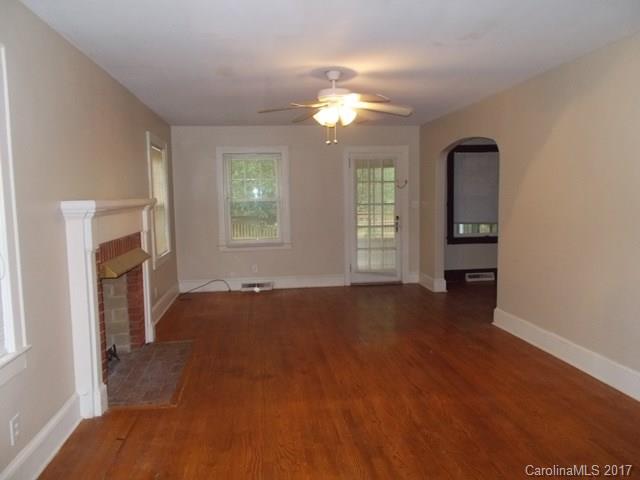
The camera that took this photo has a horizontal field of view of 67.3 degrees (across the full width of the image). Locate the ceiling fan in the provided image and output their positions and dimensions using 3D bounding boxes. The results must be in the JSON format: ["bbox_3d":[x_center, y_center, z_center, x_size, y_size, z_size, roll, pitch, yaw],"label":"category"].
[{"bbox_3d":[0.129,-1.115,4.089,1.340,0.590,1.320,-2,5,-7],"label":"ceiling fan"}]

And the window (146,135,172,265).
[{"bbox_3d":[-1.991,-0.478,5.941,0.100,1.530,1.080,-2,5,-7],"label":"window"}]

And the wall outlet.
[{"bbox_3d":[-1.447,0.904,2.287,0.010,0.120,0.083,-2,5,-7],"label":"wall outlet"}]

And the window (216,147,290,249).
[{"bbox_3d":[-0.975,-0.608,7.166,1.090,1.526,0.100,-2,5,-7],"label":"window"}]

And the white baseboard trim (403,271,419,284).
[{"bbox_3d":[1.467,0.597,7.570,0.214,0.187,0.022,-2,5,-7],"label":"white baseboard trim"}]

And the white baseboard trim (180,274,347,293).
[{"bbox_3d":[-0.847,0.665,7.267,2.505,0.187,0.022,-2,5,-7],"label":"white baseboard trim"}]

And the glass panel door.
[{"bbox_3d":[0.865,-0.315,7.433,0.842,2.020,0.050,-2,5,-7],"label":"glass panel door"}]

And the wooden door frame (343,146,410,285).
[{"bbox_3d":[0.872,-0.360,7.452,1.016,2.135,0.125,-2,5,-7],"label":"wooden door frame"}]

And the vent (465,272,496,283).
[{"bbox_3d":[2.574,0.595,7.693,0.500,0.130,0.050,-2,5,-7],"label":"vent"}]

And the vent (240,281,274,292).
[{"bbox_3d":[-0.948,0.703,7.218,0.474,0.125,0.070,-2,5,-7],"label":"vent"}]

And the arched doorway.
[{"bbox_3d":[1.838,-0.190,5.974,0.155,2.038,1.795,-2,5,-7],"label":"arched doorway"}]

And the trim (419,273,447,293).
[{"bbox_3d":[1.684,0.621,7.254,0.177,0.190,0.687,-2,5,-7],"label":"trim"}]

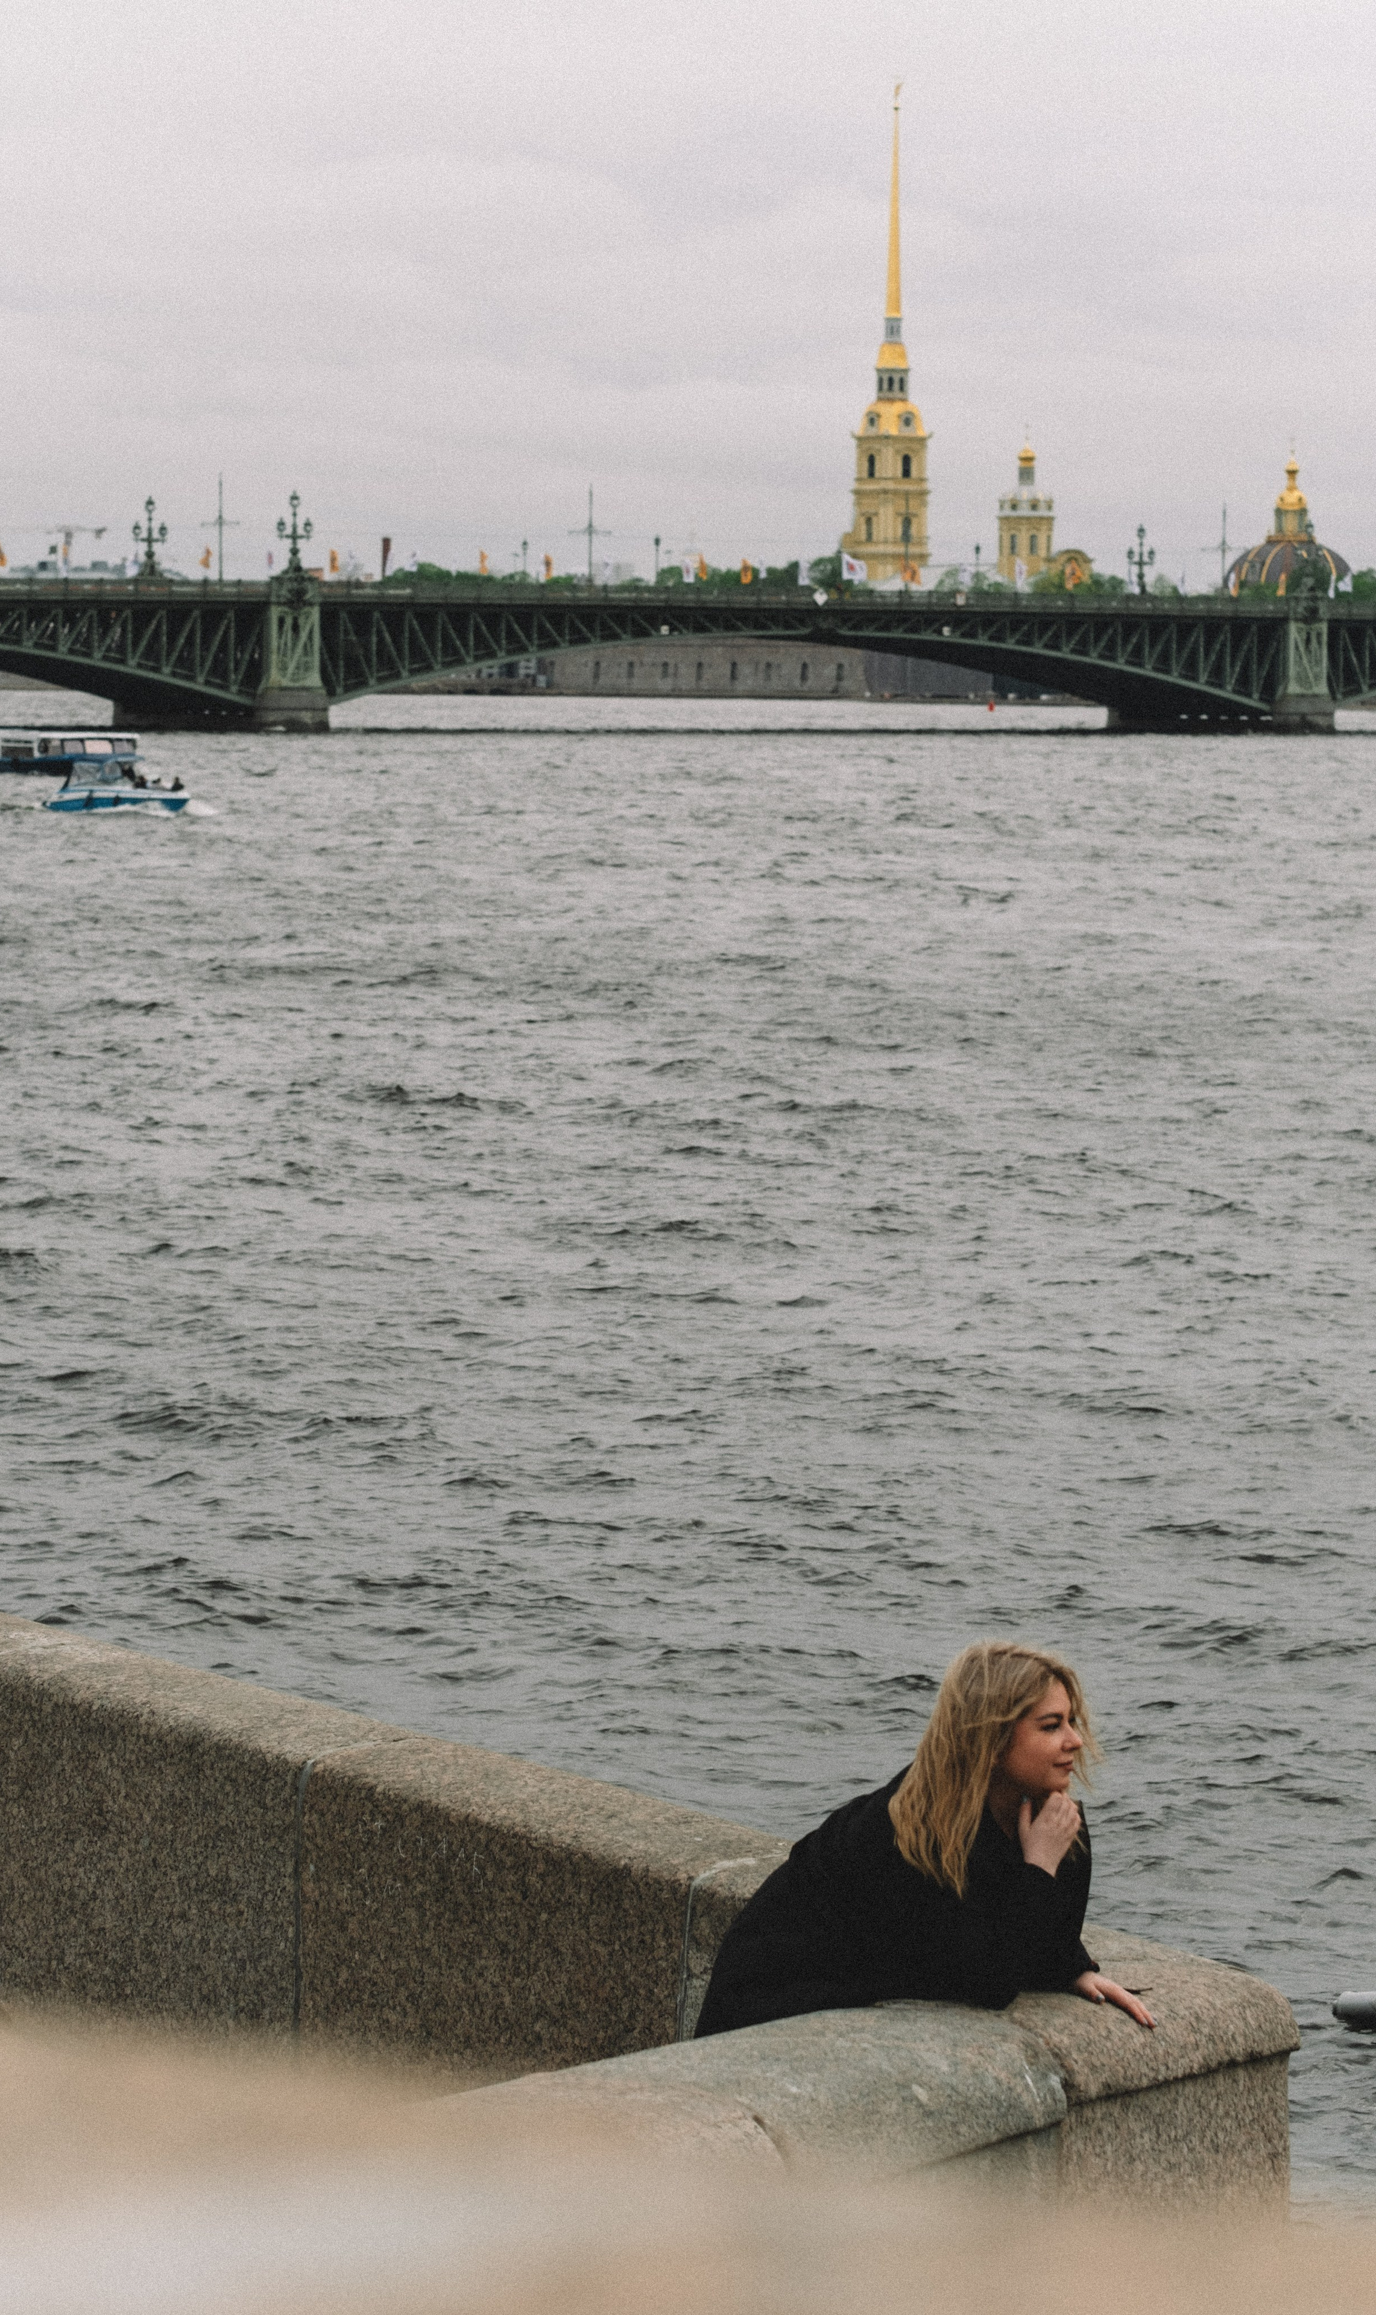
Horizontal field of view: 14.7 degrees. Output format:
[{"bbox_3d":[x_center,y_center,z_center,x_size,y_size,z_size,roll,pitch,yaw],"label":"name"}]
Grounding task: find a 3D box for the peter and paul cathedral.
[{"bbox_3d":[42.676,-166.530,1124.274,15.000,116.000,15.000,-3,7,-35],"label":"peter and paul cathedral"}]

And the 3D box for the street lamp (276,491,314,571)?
[{"bbox_3d":[-30.880,-49.052,419.276,3.000,6.420,1.200,-3,6,-31],"label":"street lamp"}]

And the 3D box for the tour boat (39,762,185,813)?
[{"bbox_3d":[-22.707,-14.698,211.294,6.000,2.050,2.200,4,6,30],"label":"tour boat"}]

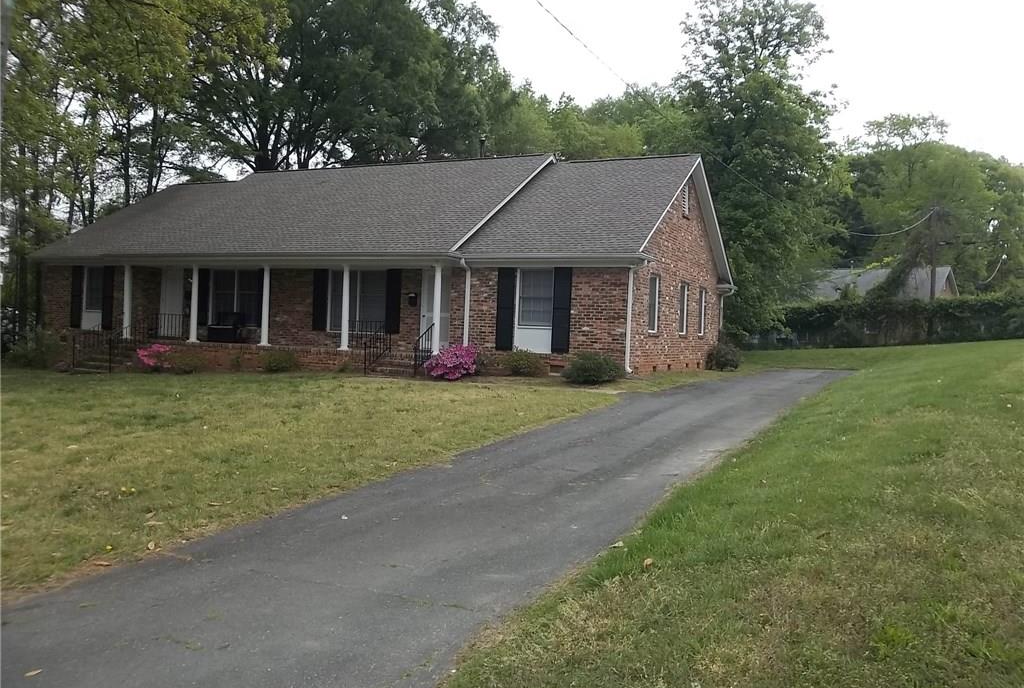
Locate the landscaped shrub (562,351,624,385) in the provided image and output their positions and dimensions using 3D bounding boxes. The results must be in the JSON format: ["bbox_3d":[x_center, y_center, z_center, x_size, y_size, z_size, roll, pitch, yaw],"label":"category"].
[{"bbox_3d":[1.648,0.487,16.553,1.200,0.660,1.050,3,1,26],"label":"landscaped shrub"}]

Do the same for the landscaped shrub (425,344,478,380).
[{"bbox_3d":[-1.387,0.424,18.305,1.180,0.800,1.000,3,1,26],"label":"landscaped shrub"}]

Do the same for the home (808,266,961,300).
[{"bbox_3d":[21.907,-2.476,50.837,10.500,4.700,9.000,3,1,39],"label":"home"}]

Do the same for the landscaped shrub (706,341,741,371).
[{"bbox_3d":[6.091,0.331,23.000,0.980,0.840,0.950,3,1,26],"label":"landscaped shrub"}]

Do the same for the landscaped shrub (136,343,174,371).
[{"bbox_3d":[-10.081,0.353,22.585,1.050,0.750,0.880,3,1,26],"label":"landscaped shrub"}]

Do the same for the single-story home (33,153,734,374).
[{"bbox_3d":[-4.094,-2.465,25.342,19.850,6.560,10.460,3,1,26],"label":"single-story home"}]

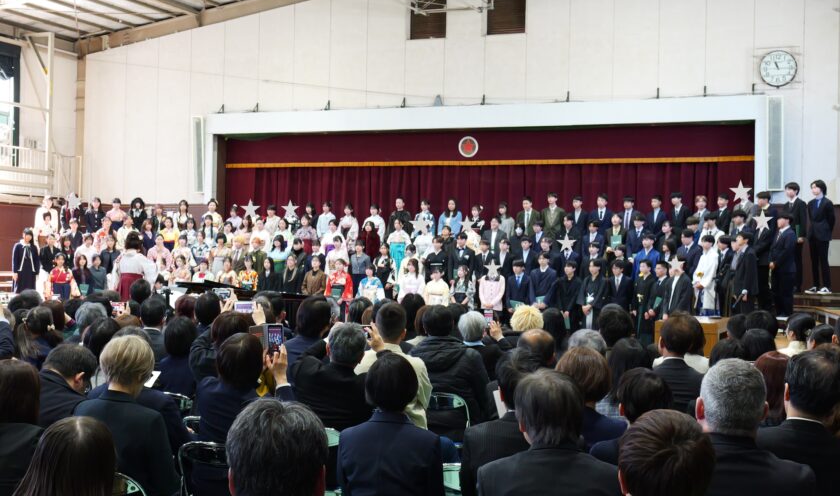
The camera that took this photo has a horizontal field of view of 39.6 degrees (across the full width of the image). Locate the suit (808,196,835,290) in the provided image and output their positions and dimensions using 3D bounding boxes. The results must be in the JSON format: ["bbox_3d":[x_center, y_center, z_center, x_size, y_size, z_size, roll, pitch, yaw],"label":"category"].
[{"bbox_3d":[6.195,-0.069,18.000,0.290,1.450,0.450,2,-1,-40],"label":"suit"}]

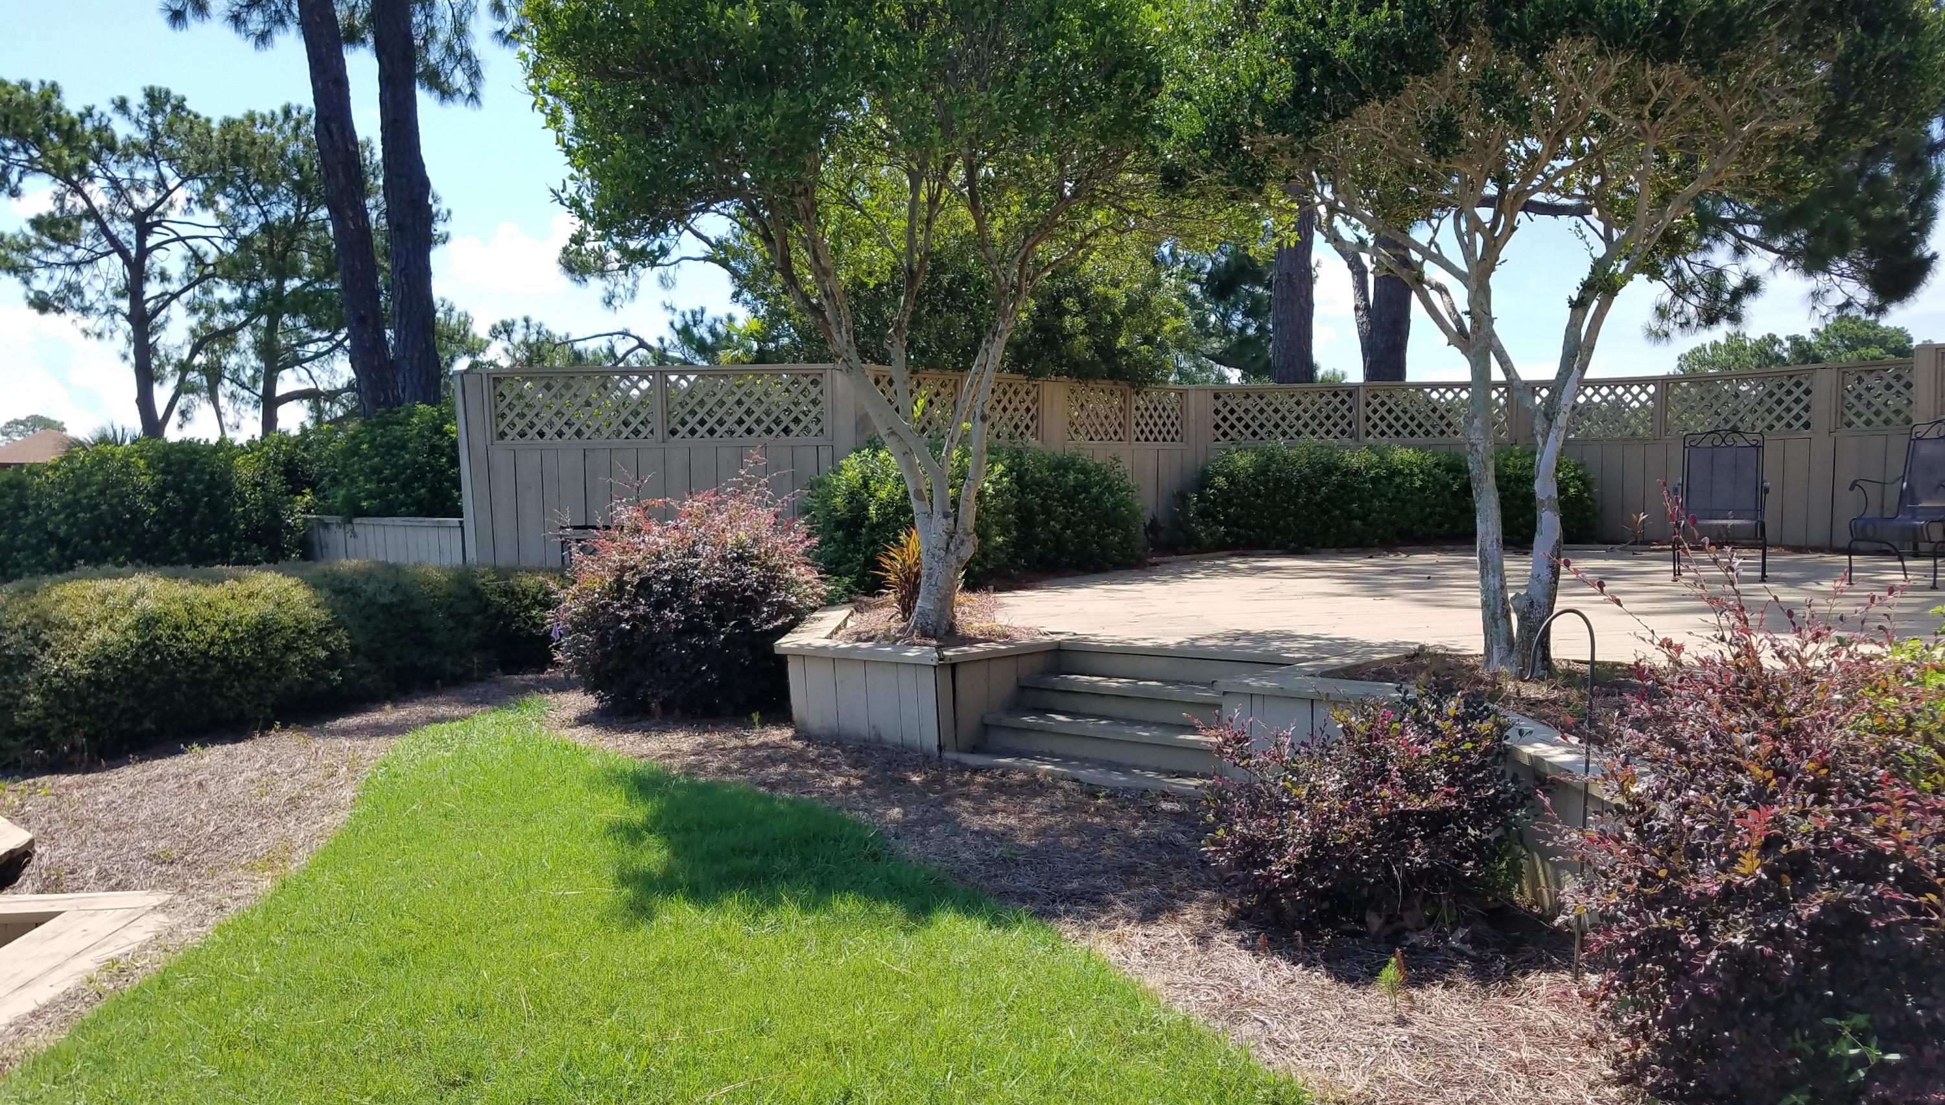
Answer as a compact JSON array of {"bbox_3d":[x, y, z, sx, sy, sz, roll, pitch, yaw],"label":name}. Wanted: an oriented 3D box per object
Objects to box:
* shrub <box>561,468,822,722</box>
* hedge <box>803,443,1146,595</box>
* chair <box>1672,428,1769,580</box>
[{"bbox_3d":[-1.590,0.193,8.220,1.400,1.220,1.350,-1,4,-11],"label":"shrub"},{"bbox_3d":[0.090,-0.347,11.750,1.100,1.050,3.100,2,4,38],"label":"hedge"},{"bbox_3d":[5.630,-0.351,11.020,0.640,1.080,0.710,1,4,28],"label":"chair"}]

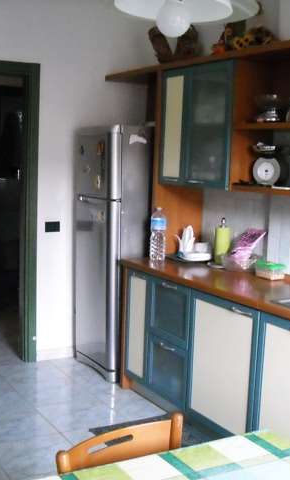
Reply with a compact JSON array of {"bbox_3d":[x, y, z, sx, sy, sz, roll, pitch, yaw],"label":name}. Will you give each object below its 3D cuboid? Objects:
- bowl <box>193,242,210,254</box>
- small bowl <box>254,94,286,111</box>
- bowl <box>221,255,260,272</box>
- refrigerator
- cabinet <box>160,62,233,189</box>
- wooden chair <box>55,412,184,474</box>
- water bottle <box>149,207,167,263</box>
[{"bbox_3d":[0.388,0.056,4.430,0.100,0.065,0.100,2,7,0],"label":"bowl"},{"bbox_3d":[0.701,-0.774,3.644,0.172,0.072,0.172,2,7,0],"label":"small bowl"},{"bbox_3d":[0.601,0.143,4.055,0.225,0.090,0.225,-3,9,-31],"label":"bowl"},{"bbox_3d":[-0.117,0.079,4.832,0.620,1.780,0.640,-3,9,-31],"label":"refrigerator"},{"bbox_3d":[0.440,-0.699,4.062,0.352,0.731,0.736,-3,9,-31],"label":"cabinet"},{"bbox_3d":[0.073,0.967,1.682,0.440,0.850,0.470,-5,10,-41],"label":"wooden chair"},{"bbox_3d":[0.095,-0.041,4.315,0.098,0.350,0.098,-3,9,-31],"label":"water bottle"}]

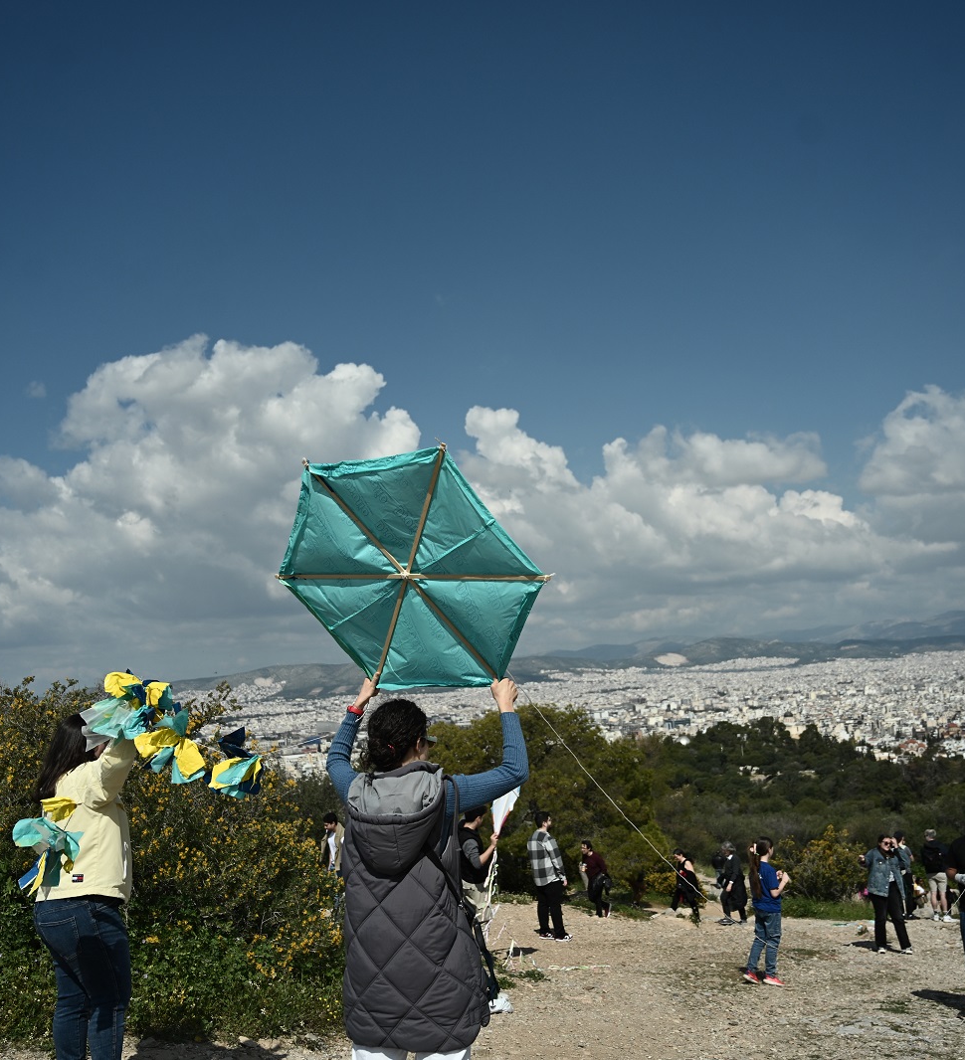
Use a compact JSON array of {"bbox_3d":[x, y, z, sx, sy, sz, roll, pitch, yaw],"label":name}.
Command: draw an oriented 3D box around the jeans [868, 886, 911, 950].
[{"bbox_3d":[5.848,5.541,16.500,0.480,0.950,0.320,-3,-8,0],"label":"jeans"}]

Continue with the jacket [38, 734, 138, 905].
[{"bbox_3d":[-1.551,1.129,4.500,0.400,0.610,0.450,4,-10,-42],"label":"jacket"}]

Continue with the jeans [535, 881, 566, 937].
[{"bbox_3d":[0.961,5.309,16.200,0.340,0.860,0.390,2,-9,-30],"label":"jeans"}]

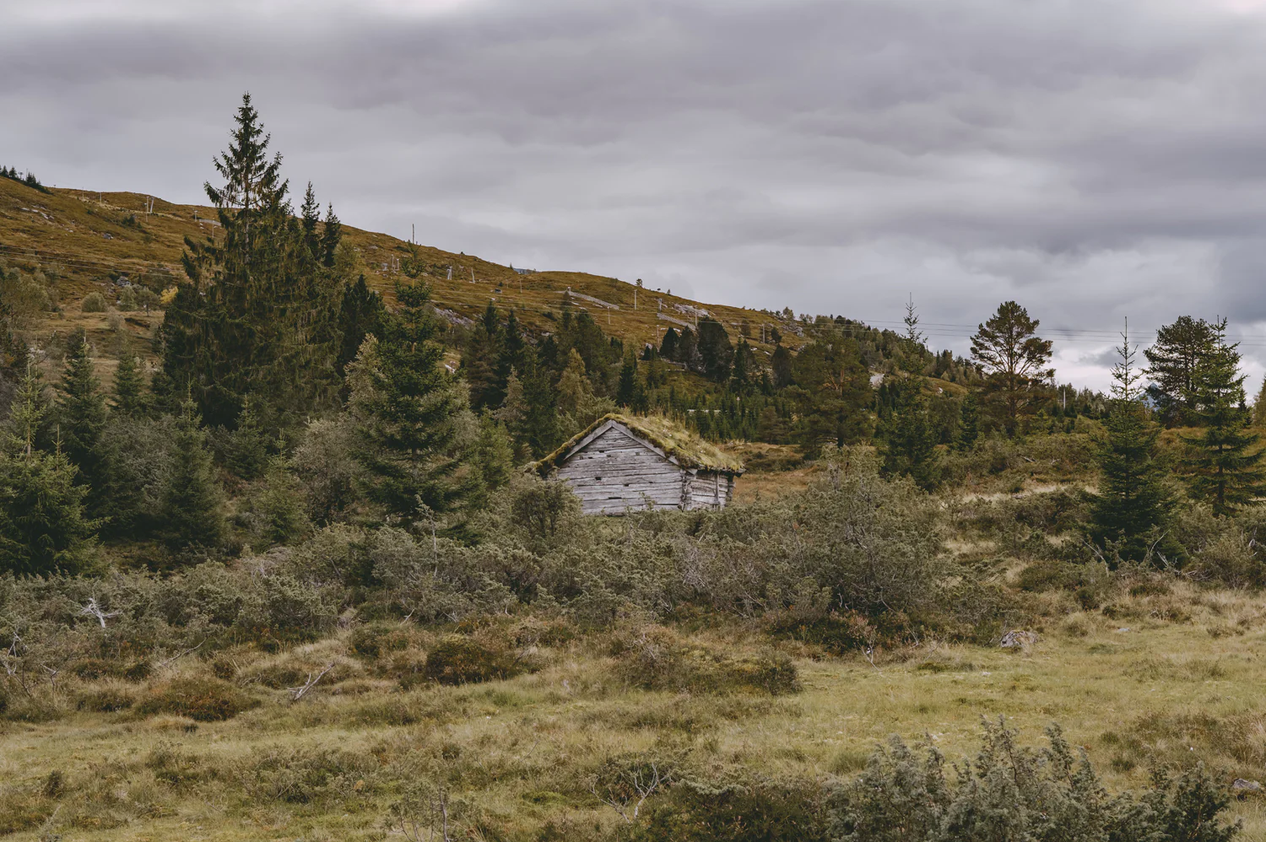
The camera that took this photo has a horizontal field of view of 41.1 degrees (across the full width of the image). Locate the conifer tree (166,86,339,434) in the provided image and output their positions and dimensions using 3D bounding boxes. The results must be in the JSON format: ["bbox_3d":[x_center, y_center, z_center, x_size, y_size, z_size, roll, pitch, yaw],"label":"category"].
[{"bbox_3d":[-16.965,-6.859,75.000,7.955,15.388,6.762,0,-2,0],"label":"conifer tree"}]

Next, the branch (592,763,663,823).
[{"bbox_3d":[-0.051,3.192,14.500,0.603,0.518,0.392,0,-2,0],"label":"branch"}]

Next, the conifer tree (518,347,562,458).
[{"bbox_3d":[-3.489,-0.517,63.000,1.772,4.579,1.772,0,-3,0],"label":"conifer tree"}]

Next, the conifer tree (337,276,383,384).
[{"bbox_3d":[-13.698,-4.335,85.000,2.740,6.079,2.740,0,0,0],"label":"conifer tree"}]

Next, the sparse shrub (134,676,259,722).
[{"bbox_3d":[-3.674,2.343,14.200,1.015,0.364,0.761,0,0,0],"label":"sparse shrub"}]

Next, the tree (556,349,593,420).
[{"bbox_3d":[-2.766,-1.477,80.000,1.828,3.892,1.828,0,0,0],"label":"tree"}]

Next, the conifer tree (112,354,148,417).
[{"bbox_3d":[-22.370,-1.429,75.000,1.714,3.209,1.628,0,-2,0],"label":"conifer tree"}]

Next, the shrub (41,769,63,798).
[{"bbox_3d":[-5.160,3.231,15.000,0.202,0.255,0.192,0,-2,0],"label":"shrub"}]

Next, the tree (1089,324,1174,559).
[{"bbox_3d":[12.404,0.529,42.000,2.141,5.884,2.034,0,-2,0],"label":"tree"}]

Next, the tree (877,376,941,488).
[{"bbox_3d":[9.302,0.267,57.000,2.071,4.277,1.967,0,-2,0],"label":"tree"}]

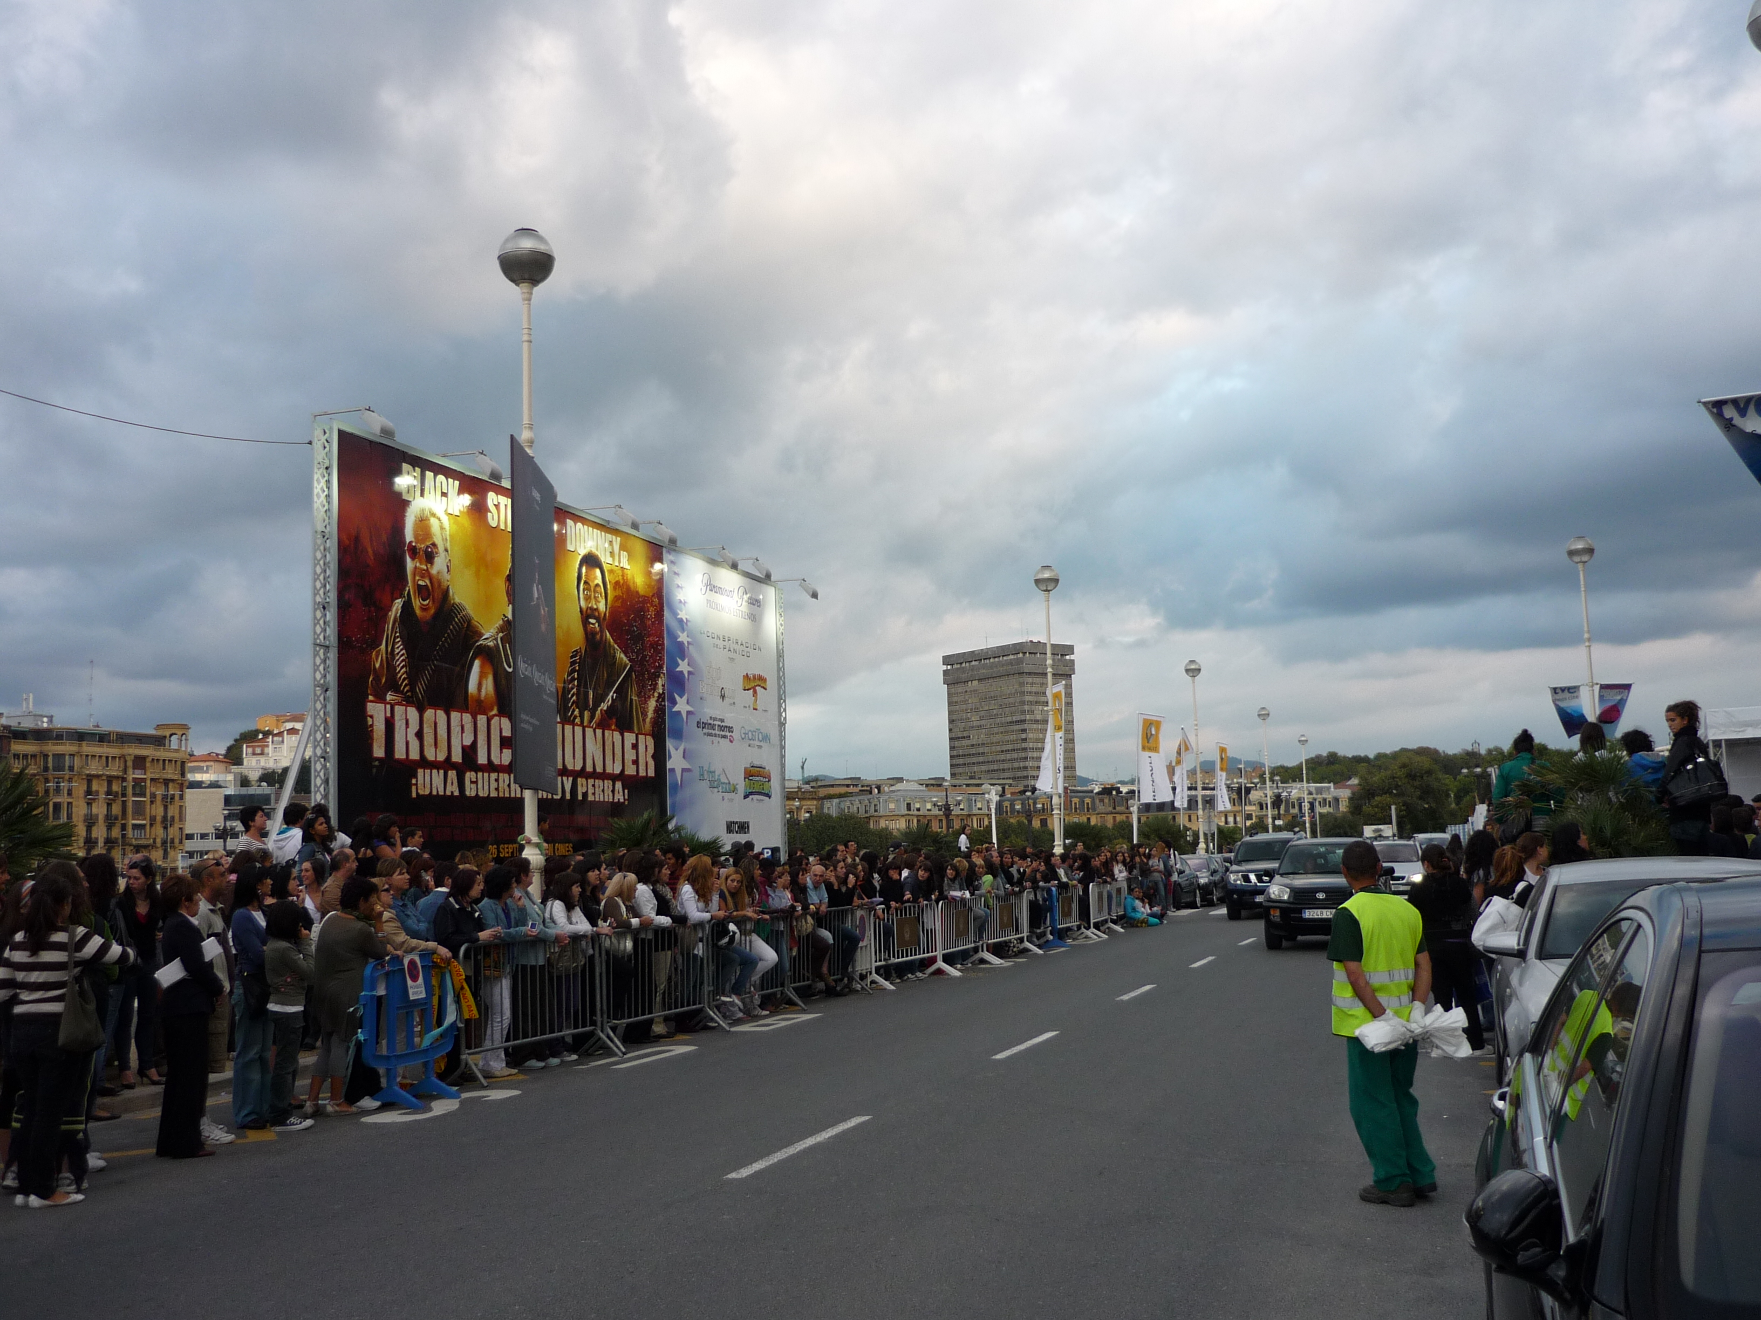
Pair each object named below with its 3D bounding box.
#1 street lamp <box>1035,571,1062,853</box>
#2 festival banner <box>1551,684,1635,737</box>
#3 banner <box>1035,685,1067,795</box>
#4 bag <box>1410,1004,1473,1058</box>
[{"bbox_3d":[4.463,1.995,42.927,0.660,8.970,0.660,-5,-7,19],"label":"street lamp"},{"bbox_3d":[18.277,1.290,43.136,1.996,1.379,0.100,-4,-7,19],"label":"festival banner"},{"bbox_3d":[4.705,2.149,46.000,0.950,3.050,0.250,-7,-8,35],"label":"banner"},{"bbox_3d":[2.505,1.660,7.500,0.270,0.240,0.180,-2,-7,0],"label":"bag"}]

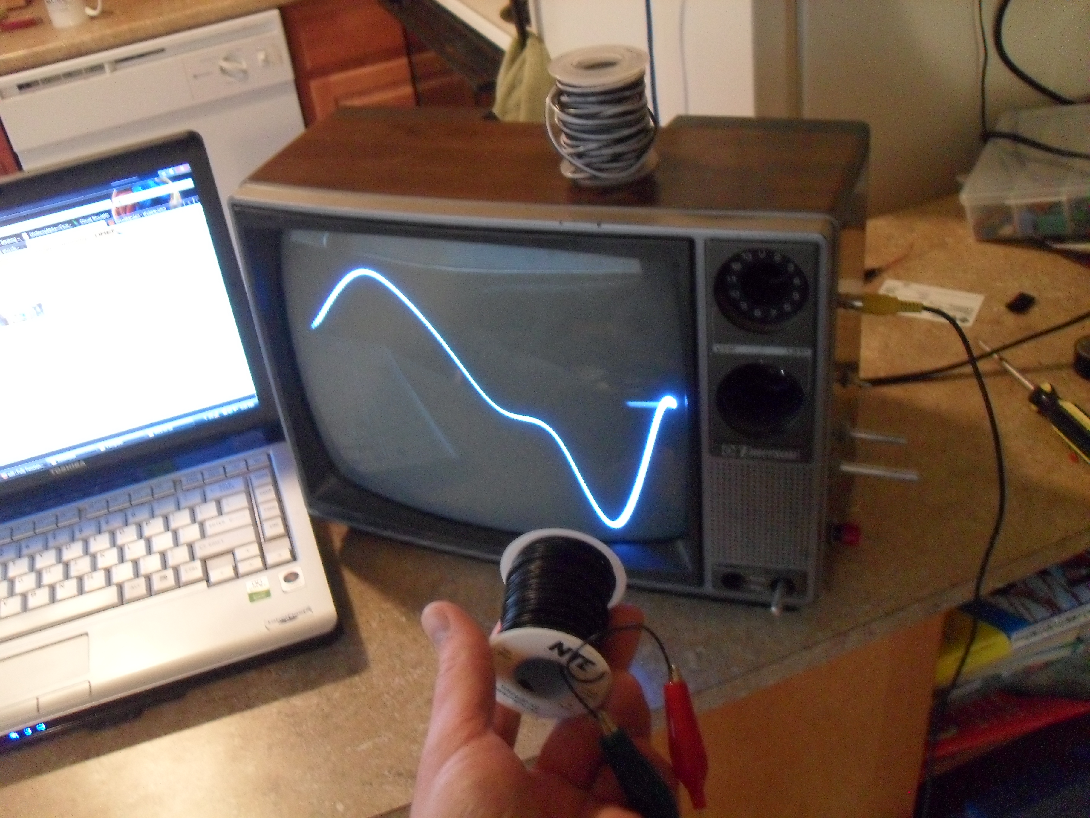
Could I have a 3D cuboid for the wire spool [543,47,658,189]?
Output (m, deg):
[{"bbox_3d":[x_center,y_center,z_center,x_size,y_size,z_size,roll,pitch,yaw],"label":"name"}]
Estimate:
[{"bbox_3d":[0.036,-0.178,0.668,0.063,0.064,0.062,-7,35,0],"label":"wire spool"}]

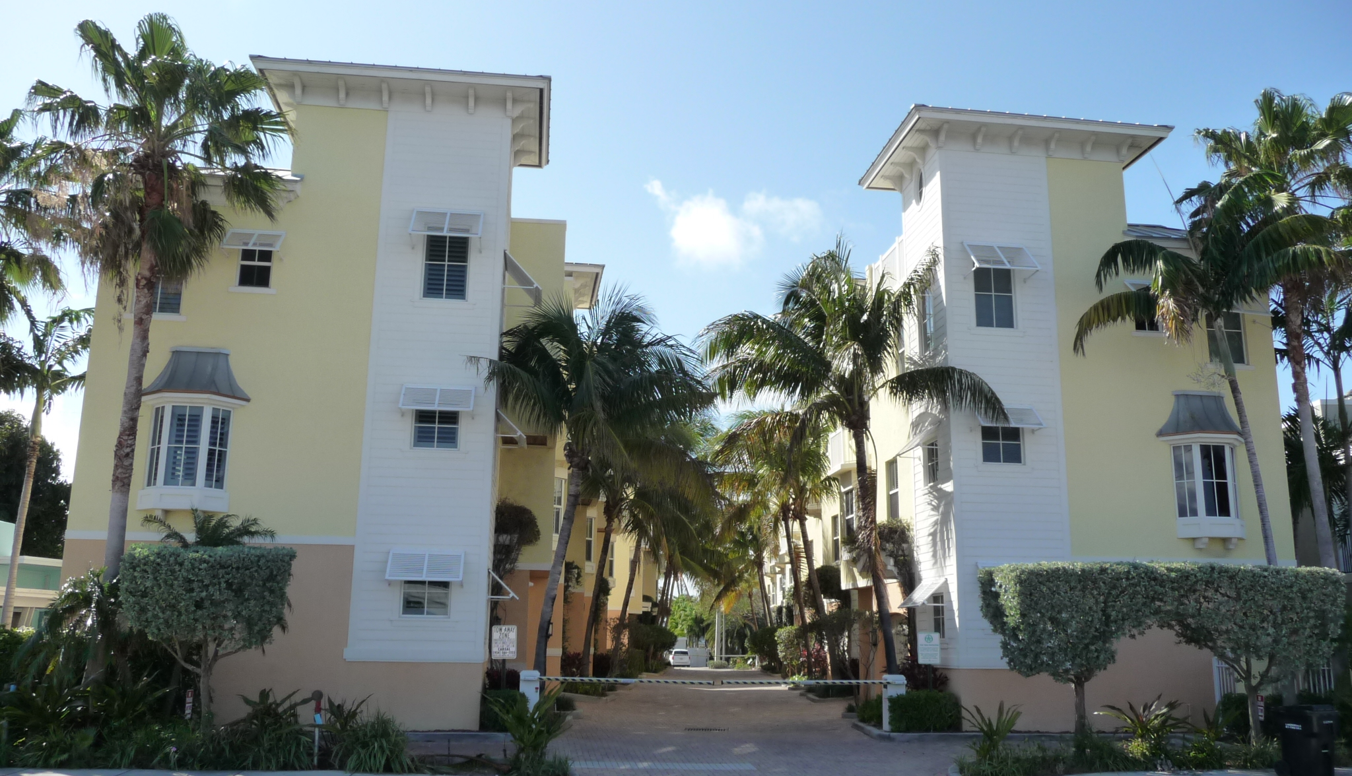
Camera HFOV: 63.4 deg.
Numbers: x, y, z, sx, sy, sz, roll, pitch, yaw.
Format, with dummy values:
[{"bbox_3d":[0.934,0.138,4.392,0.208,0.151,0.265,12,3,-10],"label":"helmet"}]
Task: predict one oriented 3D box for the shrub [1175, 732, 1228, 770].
[{"bbox_3d":[8.252,5.709,17.255,0.680,0.500,0.650,2,-13,-7],"label":"shrub"}]

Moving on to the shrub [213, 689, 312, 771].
[{"bbox_3d":[-5.879,4.905,15.870,1.350,1.100,1.100,2,-13,-7],"label":"shrub"}]

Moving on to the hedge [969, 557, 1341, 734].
[{"bbox_3d":[8.994,4.917,20.260,6.600,3.250,1.250,2,-13,-7],"label":"hedge"}]

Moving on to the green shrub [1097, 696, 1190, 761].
[{"bbox_3d":[7.604,5.617,18.151,1.300,1.000,1.100,2,-13,-7],"label":"green shrub"}]

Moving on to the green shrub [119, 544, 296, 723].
[{"bbox_3d":[-7.281,4.012,16.953,2.500,3.150,1.600,2,-13,-7],"label":"green shrub"}]

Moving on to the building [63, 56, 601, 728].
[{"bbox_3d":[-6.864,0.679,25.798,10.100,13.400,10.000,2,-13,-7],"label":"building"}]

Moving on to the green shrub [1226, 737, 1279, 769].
[{"bbox_3d":[9.041,5.736,17.302,0.700,0.480,0.650,2,-13,-7],"label":"green shrub"}]

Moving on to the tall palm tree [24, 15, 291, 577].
[{"bbox_3d":[-9.282,-0.412,18.719,4.500,12.400,4.500,2,-13,-7],"label":"tall palm tree"}]

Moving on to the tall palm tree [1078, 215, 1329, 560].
[{"bbox_3d":[10.514,1.473,21.335,5.000,10.420,3.600,2,-13,-7],"label":"tall palm tree"}]

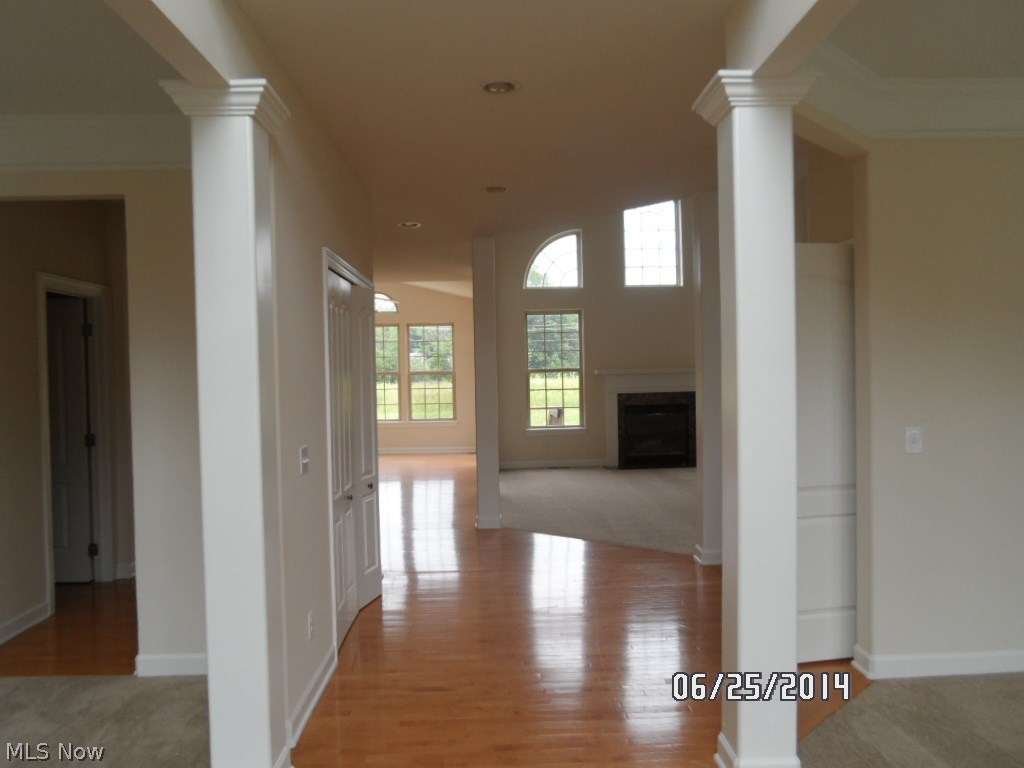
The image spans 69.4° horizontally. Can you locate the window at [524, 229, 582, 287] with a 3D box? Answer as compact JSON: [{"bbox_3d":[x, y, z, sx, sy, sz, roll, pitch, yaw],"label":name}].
[{"bbox_3d":[0.602,-1.812,10.741,0.827,0.852,0.100,-1,1,-2],"label":"window"}]

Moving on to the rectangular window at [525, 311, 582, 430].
[{"bbox_3d":[0.622,-0.202,10.768,0.804,1.731,0.100,-1,1,-2],"label":"rectangular window"}]

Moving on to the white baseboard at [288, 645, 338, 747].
[{"bbox_3d":[-0.894,1.371,3.360,0.022,0.113,0.870,-1,1,-2],"label":"white baseboard"}]

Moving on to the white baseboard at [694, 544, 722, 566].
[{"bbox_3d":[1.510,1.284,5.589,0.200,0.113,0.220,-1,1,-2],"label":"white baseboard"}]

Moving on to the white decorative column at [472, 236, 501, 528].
[{"bbox_3d":[-0.248,-0.012,7.051,0.223,2.728,0.225,-1,1,-2],"label":"white decorative column"}]

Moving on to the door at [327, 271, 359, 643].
[{"bbox_3d":[-0.955,0.401,4.206,0.035,1.995,0.715,-1,1,-2],"label":"door"}]

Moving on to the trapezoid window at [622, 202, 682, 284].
[{"bbox_3d":[2.045,-2.084,10.784,0.844,1.304,0.100,-1,1,-2],"label":"trapezoid window"}]

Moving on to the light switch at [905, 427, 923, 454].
[{"bbox_3d":[1.869,0.263,3.431,0.072,0.116,0.012,-1,1,-2],"label":"light switch"}]

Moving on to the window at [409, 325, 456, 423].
[{"bbox_3d":[-1.417,-0.206,13.076,0.816,1.738,0.100,-1,1,-2],"label":"window"}]

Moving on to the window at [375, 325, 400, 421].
[{"bbox_3d":[-2.371,-0.187,13.046,0.828,1.721,0.100,-1,1,-2],"label":"window"}]

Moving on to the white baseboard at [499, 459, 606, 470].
[{"bbox_3d":[0.577,1.215,10.770,1.546,0.115,0.022,-1,1,-2],"label":"white baseboard"}]

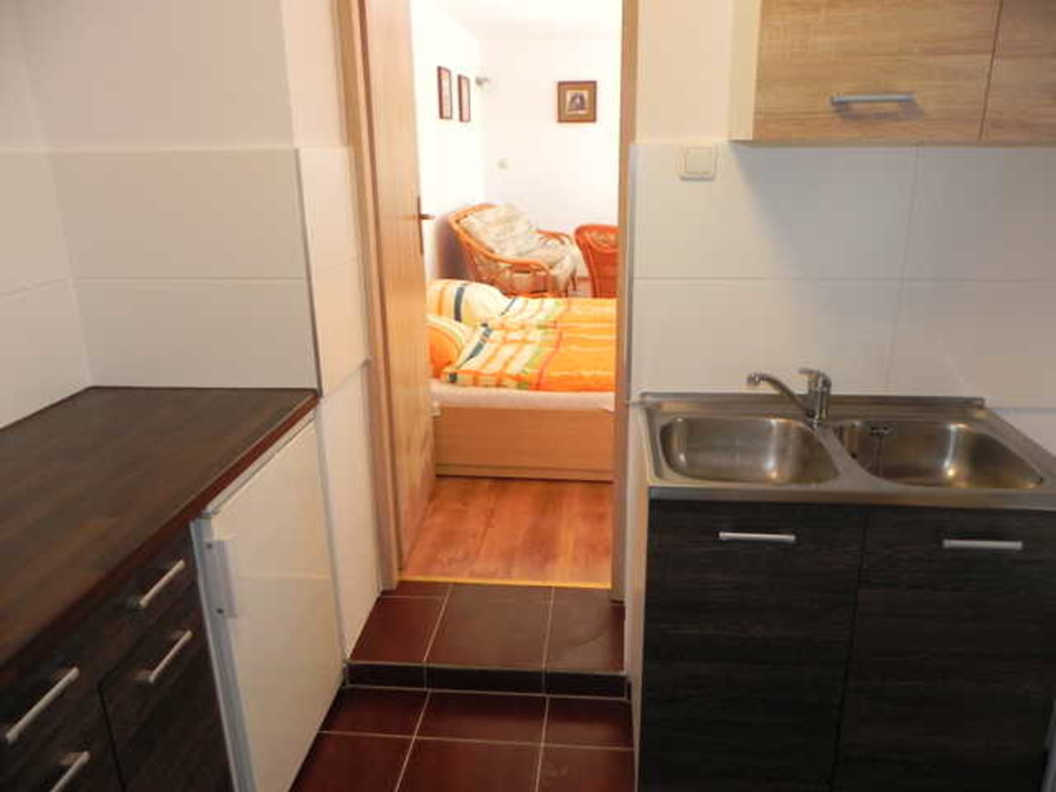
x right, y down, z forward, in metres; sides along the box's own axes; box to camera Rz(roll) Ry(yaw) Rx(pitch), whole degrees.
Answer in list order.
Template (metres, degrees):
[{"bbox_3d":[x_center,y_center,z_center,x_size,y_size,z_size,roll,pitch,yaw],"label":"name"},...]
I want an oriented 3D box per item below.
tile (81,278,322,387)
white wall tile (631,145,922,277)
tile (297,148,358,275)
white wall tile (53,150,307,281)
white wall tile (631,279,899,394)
[{"bbox_3d":[-0.829,-0.147,1.988,0.605,0.297,0.010,1,17,5],"label":"tile"},{"bbox_3d":[0.539,-0.410,1.775,0.600,0.298,0.010,1,17,5],"label":"white wall tile"},{"bbox_3d":[-0.512,-0.485,2.065,0.010,0.298,0.405,1,17,5],"label":"tile"},{"bbox_3d":[-0.832,-0.432,1.902,0.605,0.298,0.010,1,17,5],"label":"white wall tile"},{"bbox_3d":[0.543,-0.124,1.861,0.600,0.295,0.010,1,17,5],"label":"white wall tile"}]

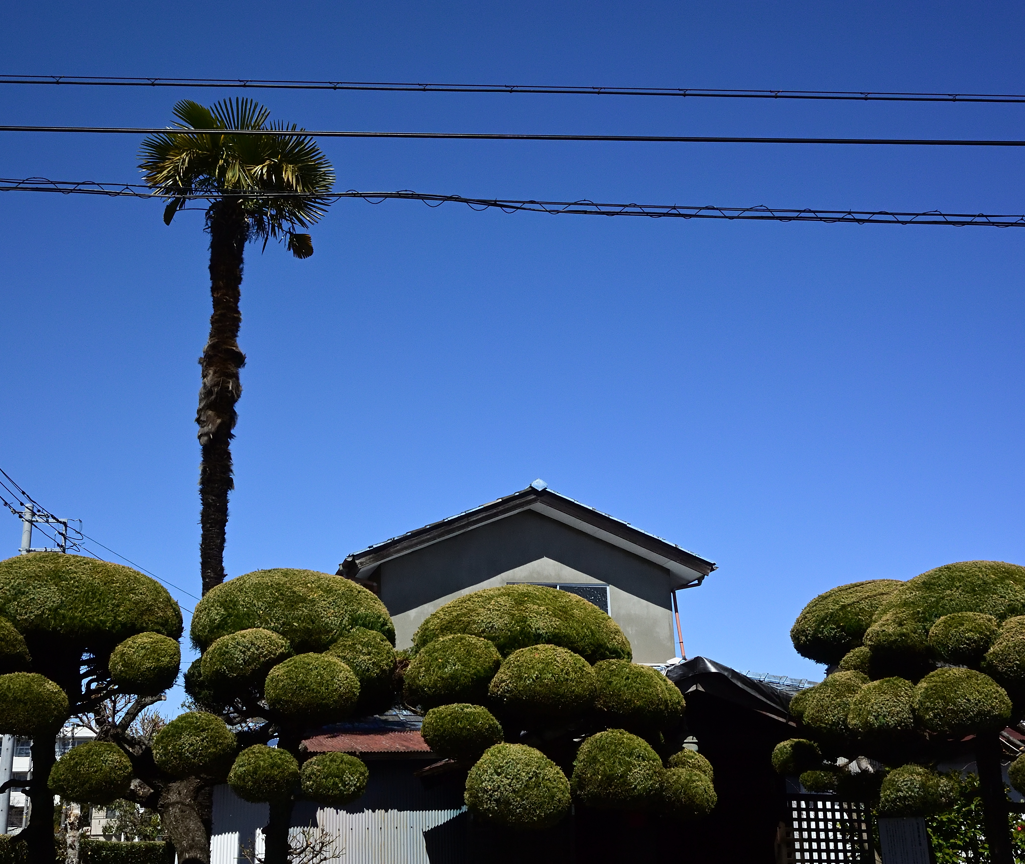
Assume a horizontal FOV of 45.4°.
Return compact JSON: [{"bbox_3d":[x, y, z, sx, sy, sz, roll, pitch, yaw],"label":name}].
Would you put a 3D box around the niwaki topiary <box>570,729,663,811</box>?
[{"bbox_3d":[0.772,2.506,9.076,0.681,0.594,0.647,-3,-16,4],"label":"niwaki topiary"}]

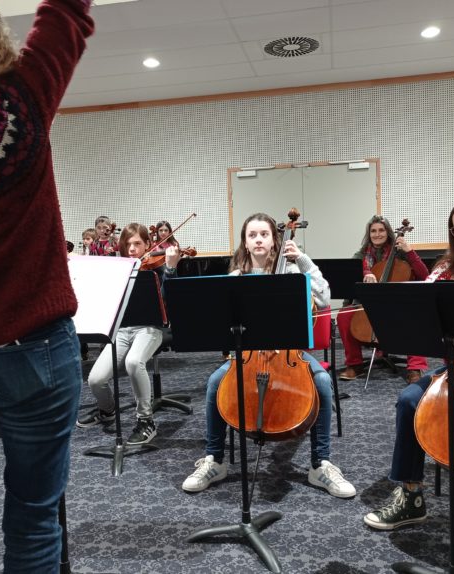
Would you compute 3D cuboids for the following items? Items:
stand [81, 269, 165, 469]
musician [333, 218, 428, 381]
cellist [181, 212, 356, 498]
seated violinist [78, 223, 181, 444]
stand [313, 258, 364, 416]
[{"bbox_3d":[-0.573,0.399,3.155,0.500,1.000,0.430,-1,5,11],"label":"stand"},{"bbox_3d":[1.226,0.052,4.848,0.640,1.240,0.760,0,5,22],"label":"musician"},{"bbox_3d":[0.203,0.263,2.985,0.720,1.235,0.710,-2,5,10],"label":"cellist"},{"bbox_3d":[-0.566,0.226,3.807,0.640,1.230,0.760,-1,5,20],"label":"seated violinist"},{"bbox_3d":[0.663,0.293,4.044,0.500,0.950,0.440,0,5,23],"label":"stand"}]

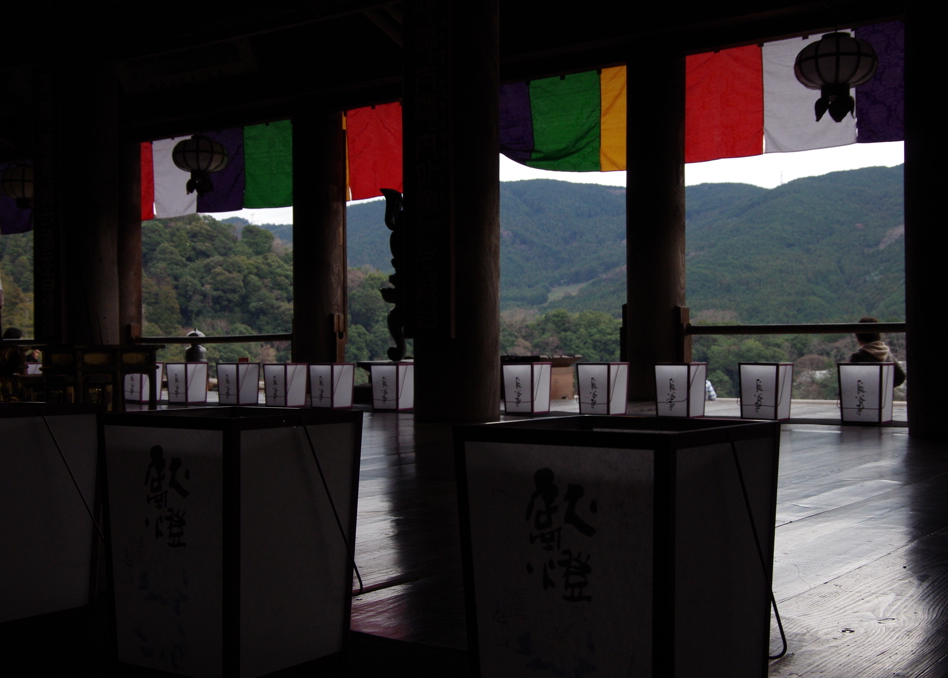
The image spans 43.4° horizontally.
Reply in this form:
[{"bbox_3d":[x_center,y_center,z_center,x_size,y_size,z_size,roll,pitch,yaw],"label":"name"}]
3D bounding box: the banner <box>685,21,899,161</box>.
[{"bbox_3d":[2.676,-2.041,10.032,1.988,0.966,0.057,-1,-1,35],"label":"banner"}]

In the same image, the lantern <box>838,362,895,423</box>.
[{"bbox_3d":[2.394,0.333,7.258,0.264,0.355,0.264,-1,-1,36],"label":"lantern"}]

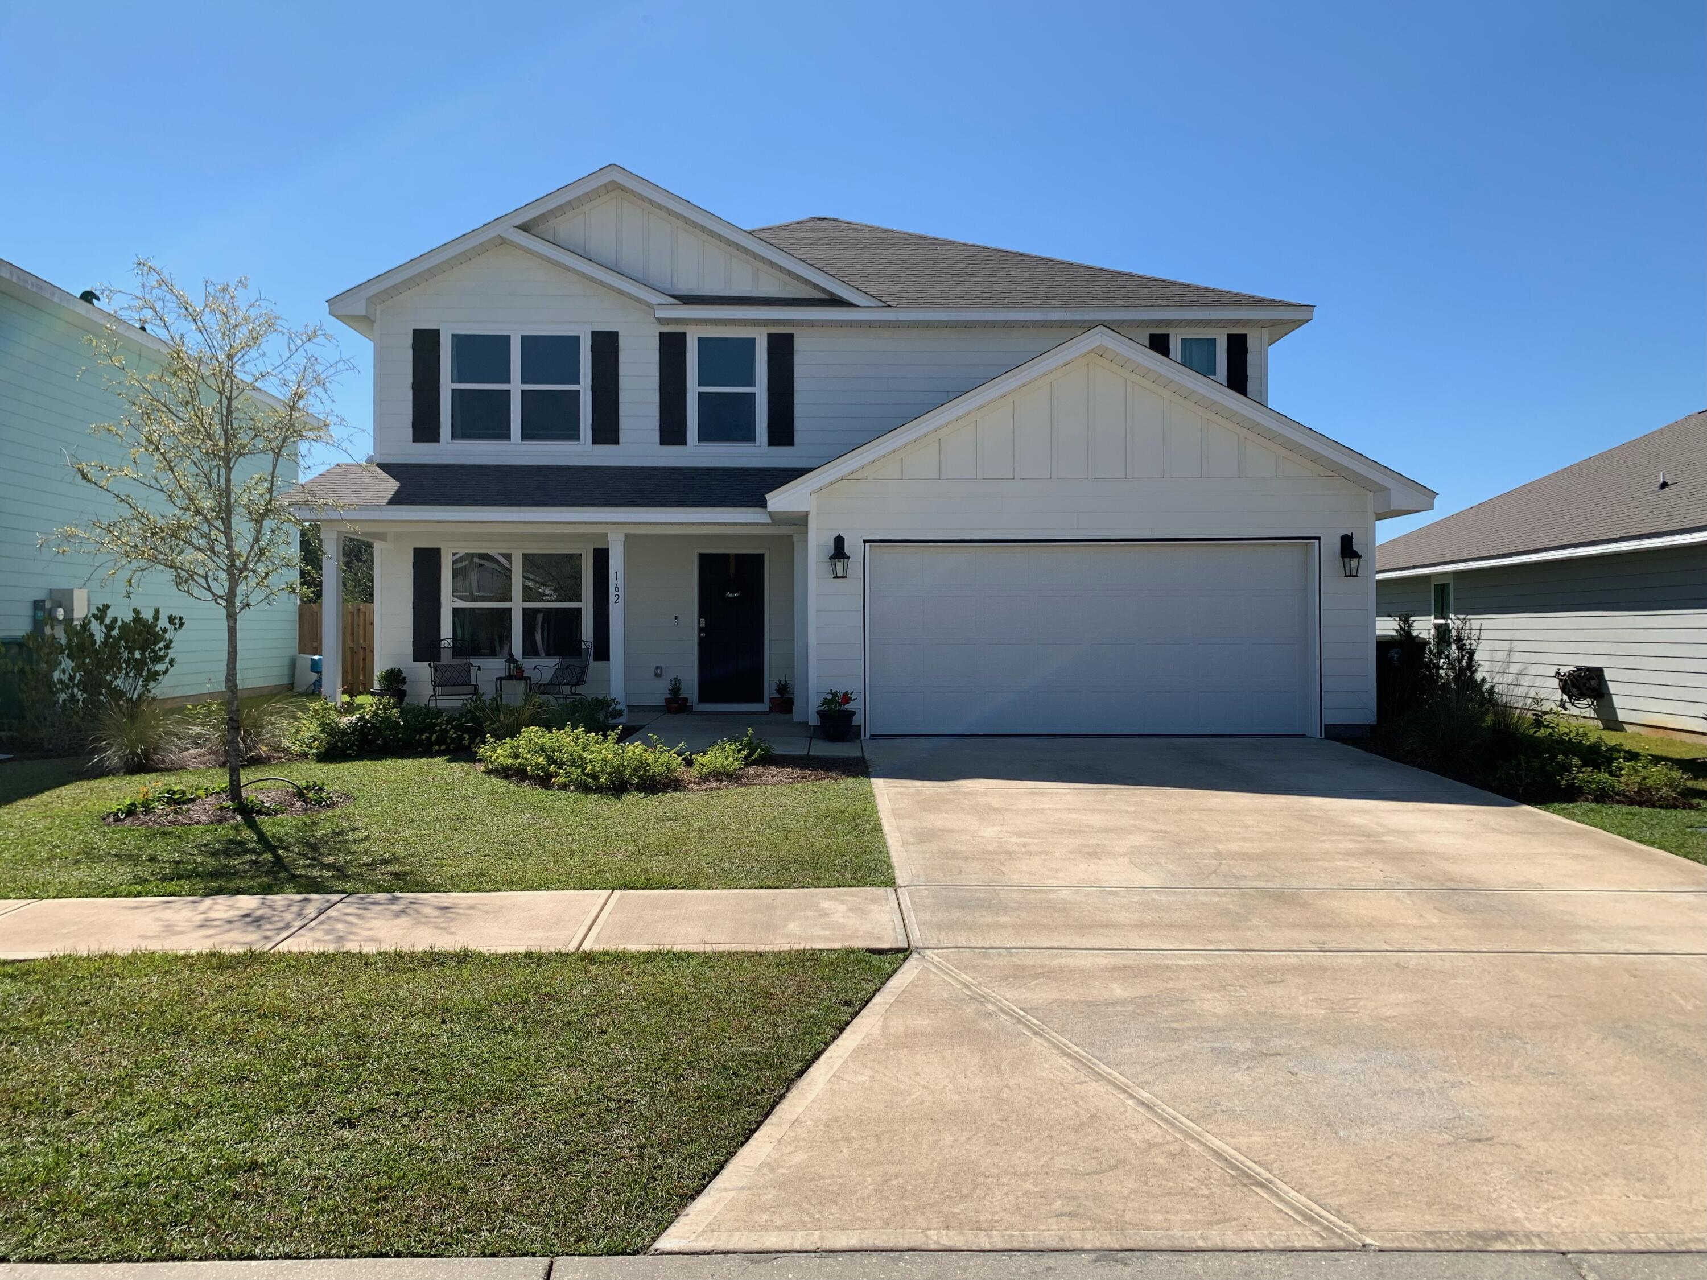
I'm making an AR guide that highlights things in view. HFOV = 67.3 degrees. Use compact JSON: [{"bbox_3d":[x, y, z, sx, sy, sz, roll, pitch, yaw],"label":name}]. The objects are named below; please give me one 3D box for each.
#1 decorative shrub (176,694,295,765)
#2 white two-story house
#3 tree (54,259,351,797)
[{"bbox_3d":[-5.949,0.864,12.300,1.139,0.691,1.000,0,0,0],"label":"decorative shrub"},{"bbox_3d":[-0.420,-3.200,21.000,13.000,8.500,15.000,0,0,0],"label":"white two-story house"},{"bbox_3d":[-5.209,-0.865,10.200,2.323,4.329,2.200,0,0,0],"label":"tree"}]

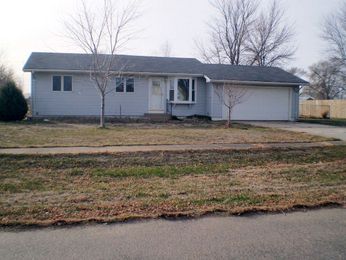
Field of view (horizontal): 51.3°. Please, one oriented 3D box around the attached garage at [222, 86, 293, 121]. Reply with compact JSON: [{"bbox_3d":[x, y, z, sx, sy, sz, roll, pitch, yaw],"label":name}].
[{"bbox_3d":[5.449,-1.729,23.500,4.680,2.200,0.100,0,5,-11],"label":"attached garage"}]

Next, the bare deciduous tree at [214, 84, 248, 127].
[{"bbox_3d":[3.022,-1.266,18.600,1.700,2.150,1.600,0,5,-11],"label":"bare deciduous tree"}]

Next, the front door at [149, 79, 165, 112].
[{"bbox_3d":[-1.082,-2.270,23.900,1.050,2.200,0.100,0,5,-11],"label":"front door"}]

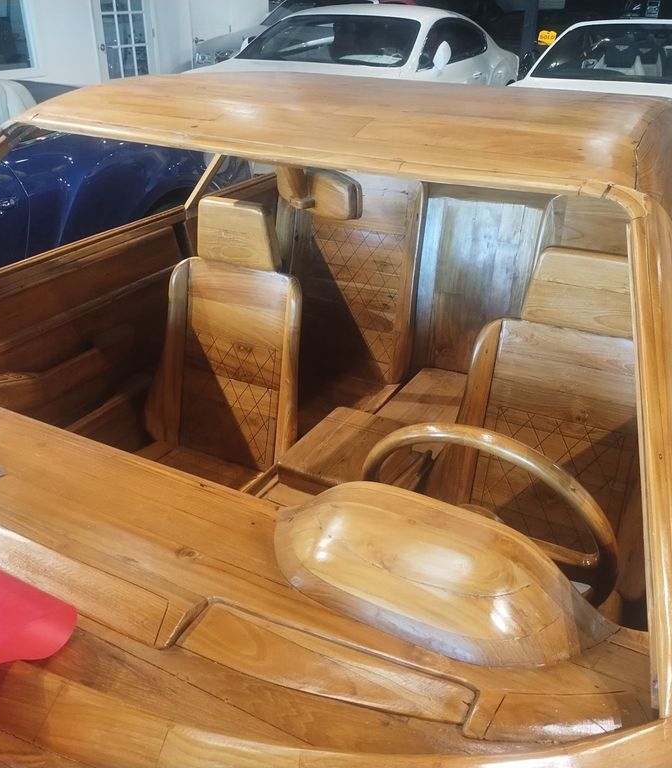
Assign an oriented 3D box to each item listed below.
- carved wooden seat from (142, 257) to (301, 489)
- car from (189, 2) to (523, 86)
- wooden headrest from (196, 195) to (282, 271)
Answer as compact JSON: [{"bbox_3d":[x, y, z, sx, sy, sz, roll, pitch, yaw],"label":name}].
[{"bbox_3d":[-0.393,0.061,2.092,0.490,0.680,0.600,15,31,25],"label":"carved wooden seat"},{"bbox_3d":[0.135,-2.576,6.565,2.000,1.390,4.800,16,32,25],"label":"car"},{"bbox_3d":[-0.268,-0.430,2.092,0.250,0.165,0.085,15,22,25],"label":"wooden headrest"}]

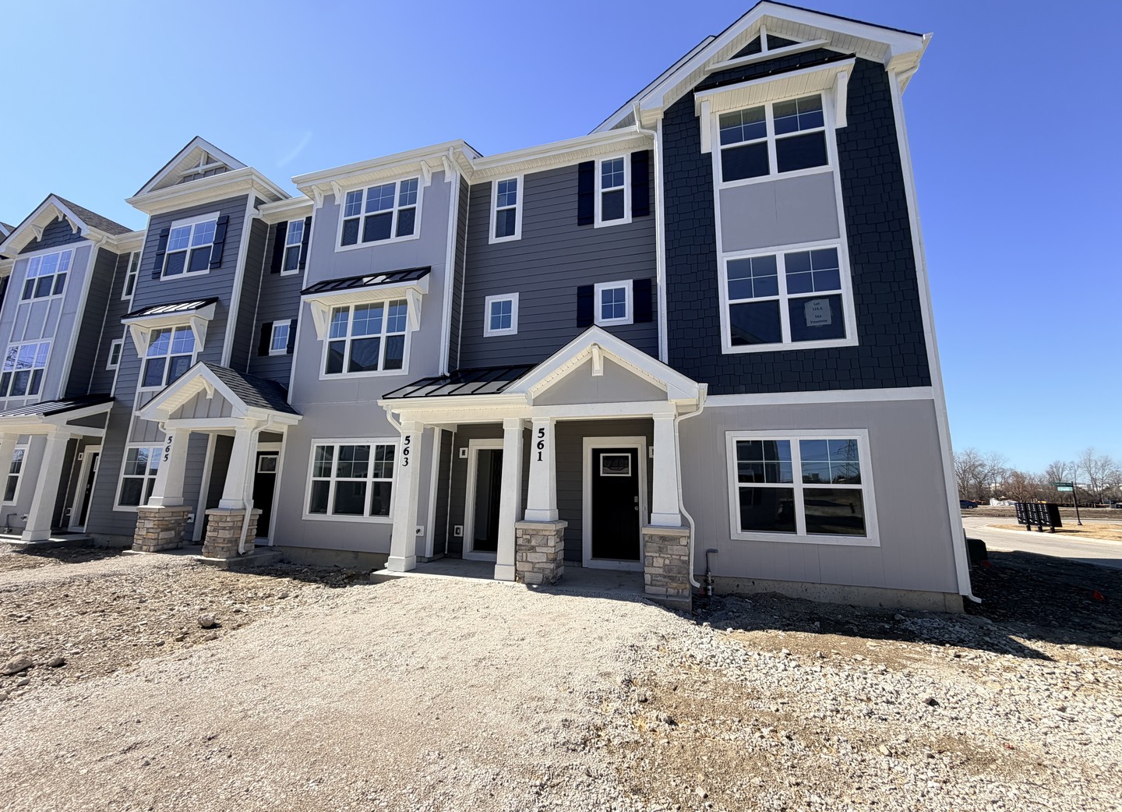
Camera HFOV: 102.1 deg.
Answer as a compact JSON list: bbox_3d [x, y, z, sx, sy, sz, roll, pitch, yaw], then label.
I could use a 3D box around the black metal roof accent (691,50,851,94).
[{"bbox_3d":[3.809,-6.097,8.309,2.620,0.550,0.430,-2,-11,16],"label":"black metal roof accent"}]

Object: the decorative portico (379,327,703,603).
[{"bbox_3d":[-0.354,0.873,7.921,5.520,4.020,1.780,-2,-11,16],"label":"decorative portico"}]

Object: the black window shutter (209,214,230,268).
[{"bbox_3d":[-9.061,-4.363,12.082,0.350,1.520,0.050,-2,-11,16],"label":"black window shutter"}]

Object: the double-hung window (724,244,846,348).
[{"bbox_3d":[3.757,-1.810,7.664,1.792,1.681,0.100,-2,-11,17],"label":"double-hung window"}]

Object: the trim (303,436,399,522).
[{"bbox_3d":[-4.357,1.528,9.484,2.323,1.733,0.070,-2,-11,17],"label":"trim"}]

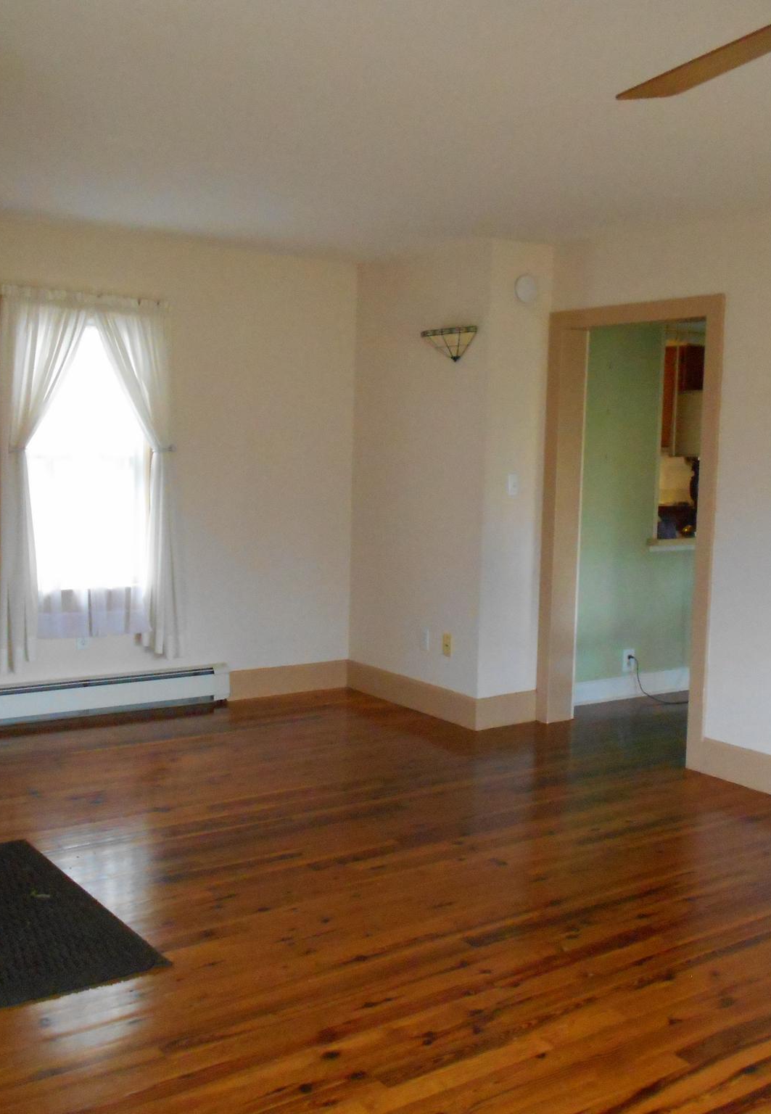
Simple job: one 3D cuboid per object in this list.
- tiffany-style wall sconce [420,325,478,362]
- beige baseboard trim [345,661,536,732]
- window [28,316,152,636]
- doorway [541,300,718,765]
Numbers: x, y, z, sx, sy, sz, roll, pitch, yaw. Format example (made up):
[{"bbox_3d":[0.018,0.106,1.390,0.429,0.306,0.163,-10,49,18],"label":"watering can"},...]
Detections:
[{"bbox_3d":[0.304,-1.101,5.809,0.171,0.160,0.341,-2,6,-35],"label":"tiffany-style wall sconce"},{"bbox_3d":[0.281,0.762,6.409,0.423,0.164,1.256,-2,6,-35],"label":"beige baseboard trim"},{"bbox_3d":[-1.543,-0.380,5.813,0.662,1.577,0.109,-2,6,-35],"label":"window"},{"bbox_3d":[1.201,-0.137,5.503,0.198,2.150,1.147,-2,6,-35],"label":"doorway"}]

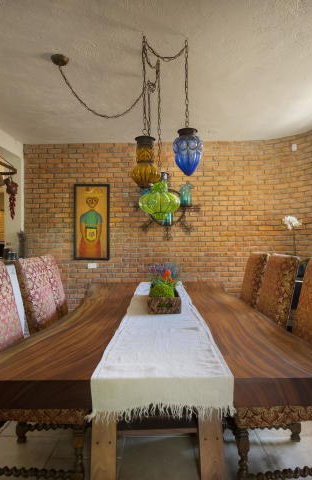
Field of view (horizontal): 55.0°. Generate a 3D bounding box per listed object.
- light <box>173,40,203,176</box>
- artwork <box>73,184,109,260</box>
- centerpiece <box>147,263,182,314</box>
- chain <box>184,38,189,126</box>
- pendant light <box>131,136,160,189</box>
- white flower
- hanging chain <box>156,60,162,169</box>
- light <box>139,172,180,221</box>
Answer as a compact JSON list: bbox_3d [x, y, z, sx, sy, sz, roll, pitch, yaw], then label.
[{"bbox_3d":[0.208,-0.855,1.950,0.190,0.884,0.190,0,0,0],"label":"light"},{"bbox_3d":[-0.865,-0.235,4.000,0.480,1.000,0.040,0,0,0],"label":"artwork"},{"bbox_3d":[0.050,0.278,1.860,0.220,0.265,0.380,0,0,0],"label":"centerpiece"},{"bbox_3d":[0.200,-1.017,1.950,0.022,0.585,0.022,0,0,0],"label":"chain"},{"bbox_3d":[-0.062,-0.491,1.900,0.185,0.330,0.185,0,0,0],"label":"pendant light"},{"bbox_3d":[1.410,-0.180,3.100,0.200,0.165,0.170,0,0,27],"label":"white flower"},{"bbox_3d":[0.026,-0.904,2.150,0.024,0.778,0.024,0,0,0],"label":"hanging chain"},{"bbox_3d":[0.027,-0.313,2.150,0.290,0.345,0.290,0,0,0],"label":"light"}]

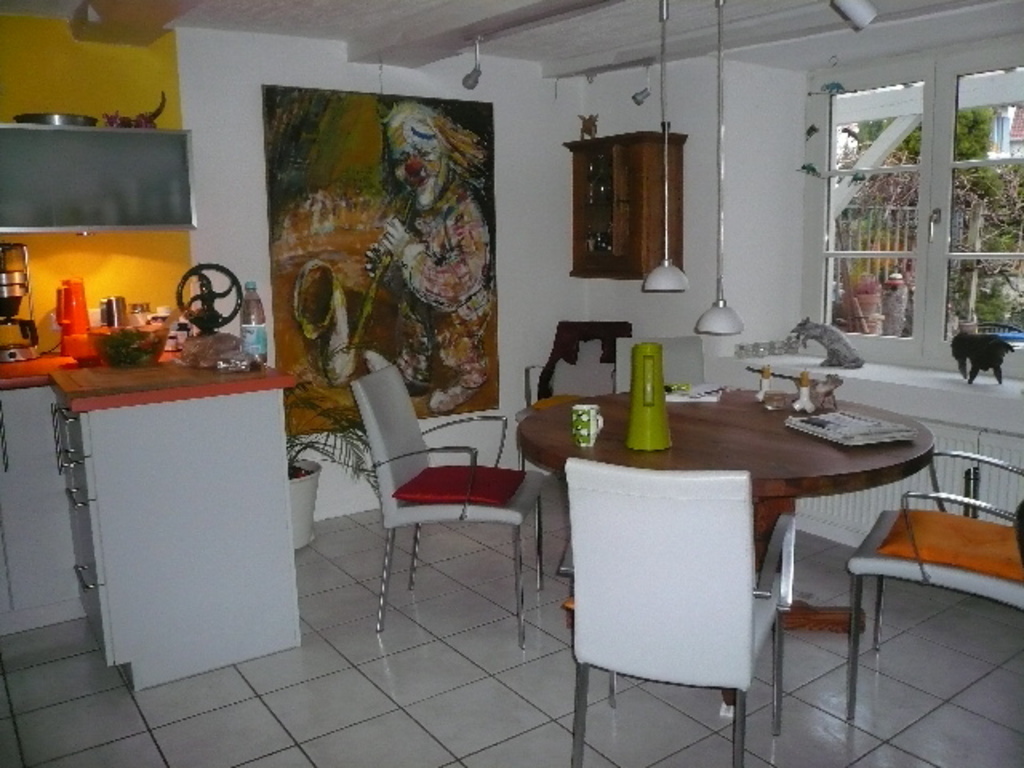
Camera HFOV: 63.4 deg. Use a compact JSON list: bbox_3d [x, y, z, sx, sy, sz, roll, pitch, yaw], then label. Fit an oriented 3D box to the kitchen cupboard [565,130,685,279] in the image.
[{"bbox_3d":[0.571,-0.893,4.219,0.299,0.692,0.598,-7,11,-34],"label":"kitchen cupboard"}]

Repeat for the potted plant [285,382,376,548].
[{"bbox_3d":[-1.002,0.364,3.744,0.646,0.747,0.535,-7,11,-35],"label":"potted plant"}]

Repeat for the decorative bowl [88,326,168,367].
[{"bbox_3d":[-1.335,-0.132,2.883,0.255,0.132,0.255,-7,11,-35],"label":"decorative bowl"}]

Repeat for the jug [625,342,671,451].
[{"bbox_3d":[0.370,0.030,2.238,0.124,0.288,0.142,0,9,9],"label":"jug"}]

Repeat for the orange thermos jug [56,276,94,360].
[{"bbox_3d":[-1.693,-0.257,3.224,0.140,0.298,0.128,-8,11,-37],"label":"orange thermos jug"}]

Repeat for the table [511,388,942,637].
[{"bbox_3d":[0.634,0.477,2.603,1.250,0.720,1.250,-7,11,-34],"label":"table"}]

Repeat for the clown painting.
[{"bbox_3d":[-0.573,-0.582,4.032,1.200,1.580,0.030,-7,11,-34],"label":"clown painting"}]

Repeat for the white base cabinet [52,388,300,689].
[{"bbox_3d":[-1.146,0.445,2.808,0.606,0.879,0.635,-7,11,-35],"label":"white base cabinet"}]

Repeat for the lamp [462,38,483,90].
[{"bbox_3d":[-0.164,-1.354,3.508,0.095,0.212,0.075,6,11,38],"label":"lamp"}]

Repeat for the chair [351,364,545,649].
[{"bbox_3d":[-0.199,0.397,2.950,0.589,0.891,0.523,0,9,11],"label":"chair"}]

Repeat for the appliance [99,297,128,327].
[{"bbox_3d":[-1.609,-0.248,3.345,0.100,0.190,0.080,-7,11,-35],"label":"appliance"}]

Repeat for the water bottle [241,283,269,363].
[{"bbox_3d":[-0.867,-0.199,2.777,0.085,0.288,0.085,-4,9,-17],"label":"water bottle"}]

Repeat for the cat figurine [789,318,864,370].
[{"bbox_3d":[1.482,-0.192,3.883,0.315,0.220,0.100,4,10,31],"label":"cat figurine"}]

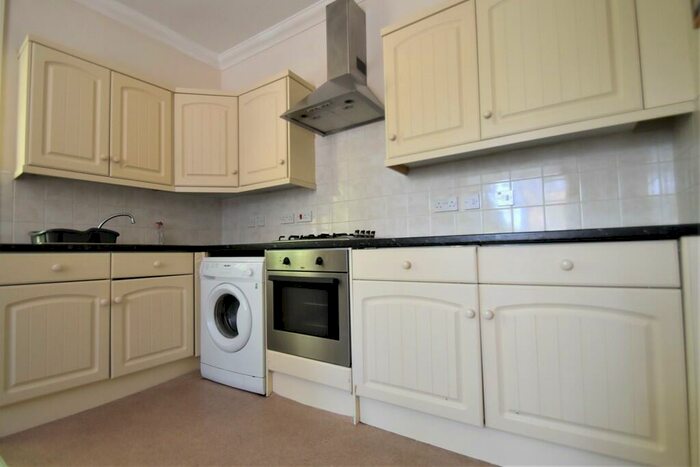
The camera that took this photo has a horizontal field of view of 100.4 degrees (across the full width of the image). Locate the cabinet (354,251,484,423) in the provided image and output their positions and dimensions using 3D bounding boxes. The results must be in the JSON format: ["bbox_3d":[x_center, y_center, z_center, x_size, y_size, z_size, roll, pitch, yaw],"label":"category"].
[{"bbox_3d":[0.410,0.439,1.525,0.592,0.740,0.580,-3,-5,31],"label":"cabinet"}]

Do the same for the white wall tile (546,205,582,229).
[{"bbox_3d":[1.133,-0.082,1.551,0.151,0.151,0.010,-3,-4,29],"label":"white wall tile"}]

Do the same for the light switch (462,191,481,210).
[{"bbox_3d":[0.739,-0.195,1.767,0.088,0.088,0.012,-3,-4,29],"label":"light switch"}]

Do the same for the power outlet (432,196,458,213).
[{"bbox_3d":[0.590,-0.177,1.800,0.146,0.087,0.012,-3,-5,31],"label":"power outlet"}]

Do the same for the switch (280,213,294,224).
[{"bbox_3d":[-0.532,-0.122,2.478,0.148,0.086,0.012,-3,-5,31],"label":"switch"}]

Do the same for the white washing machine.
[{"bbox_3d":[-0.630,0.576,2.122,0.595,0.832,0.560,-3,-5,28],"label":"white washing machine"}]

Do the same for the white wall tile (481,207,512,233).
[{"bbox_3d":[0.865,-0.067,1.701,0.151,0.151,0.010,-3,-4,29],"label":"white wall tile"}]

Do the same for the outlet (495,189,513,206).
[{"bbox_3d":[0.862,-0.199,1.631,0.088,0.088,0.012,-3,-5,31],"label":"outlet"}]

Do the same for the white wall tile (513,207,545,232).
[{"bbox_3d":[0.999,-0.074,1.626,0.151,0.151,0.010,-3,-4,29],"label":"white wall tile"}]

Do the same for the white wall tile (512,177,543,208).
[{"bbox_3d":[0.958,-0.217,1.572,0.153,0.153,0.010,-3,-5,31],"label":"white wall tile"}]

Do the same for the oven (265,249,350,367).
[{"bbox_3d":[-0.124,0.407,1.872,0.588,0.598,0.570,-3,-4,29],"label":"oven"}]

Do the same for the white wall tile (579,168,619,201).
[{"bbox_3d":[1.264,-0.243,1.484,0.151,0.151,0.010,-3,-4,29],"label":"white wall tile"}]

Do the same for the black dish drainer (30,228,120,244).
[{"bbox_3d":[-1.578,0.024,1.686,0.300,0.110,0.400,-3,-5,31],"label":"black dish drainer"}]

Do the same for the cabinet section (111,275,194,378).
[{"bbox_3d":[-1.454,0.580,1.999,0.450,0.570,0.500,-3,-4,29],"label":"cabinet section"}]

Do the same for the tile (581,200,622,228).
[{"bbox_3d":[1.268,-0.089,1.475,0.151,0.151,0.010,-3,-4,29],"label":"tile"}]

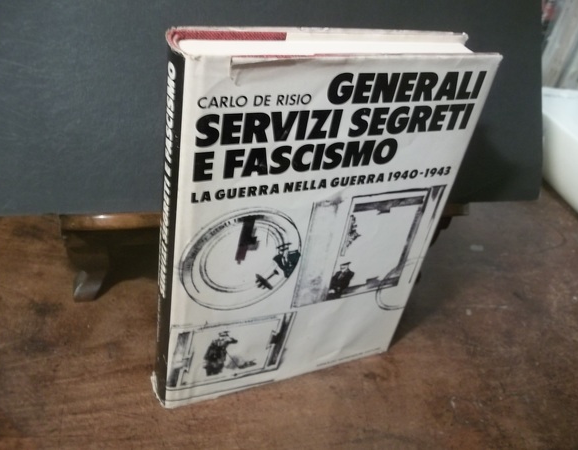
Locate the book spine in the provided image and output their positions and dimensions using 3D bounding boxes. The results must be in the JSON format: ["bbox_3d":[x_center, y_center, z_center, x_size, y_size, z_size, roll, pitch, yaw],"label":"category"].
[{"bbox_3d":[-0.059,0.016,0.284,0.013,0.220,0.027,-8,40,-25],"label":"book spine"}]

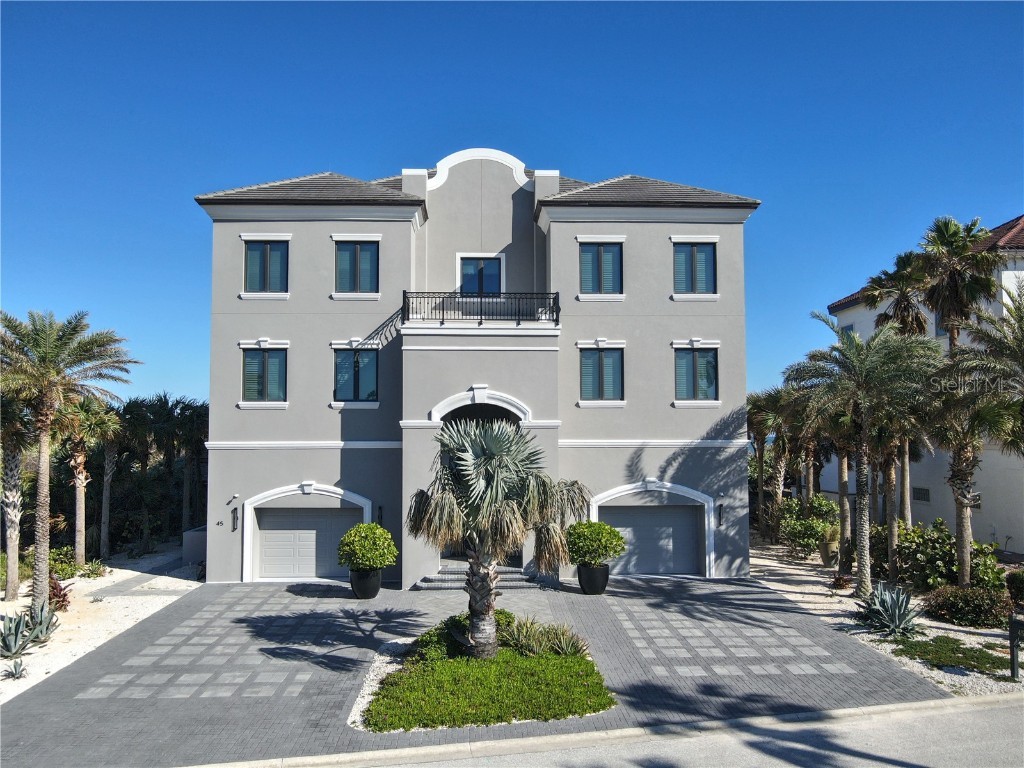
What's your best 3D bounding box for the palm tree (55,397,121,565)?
[{"bbox_3d":[-15.711,3.560,26.277,2.400,6.150,2.400,0,-3,-2],"label":"palm tree"}]

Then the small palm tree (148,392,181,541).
[{"bbox_3d":[-15.220,3.666,31.187,1.700,6.500,1.700,0,-3,-2],"label":"small palm tree"}]

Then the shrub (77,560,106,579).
[{"bbox_3d":[-14.214,6.251,24.115,0.950,0.520,0.900,0,-3,-2],"label":"shrub"}]

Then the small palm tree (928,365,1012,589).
[{"bbox_3d":[14.132,2.745,22.216,2.600,6.950,2.600,0,-3,-3],"label":"small palm tree"}]

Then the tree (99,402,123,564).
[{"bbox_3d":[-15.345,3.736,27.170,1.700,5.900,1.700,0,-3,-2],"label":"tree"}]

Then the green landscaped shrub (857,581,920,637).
[{"bbox_3d":[9.217,5.425,17.336,1.600,1.250,1.550,0,-3,-2],"label":"green landscaped shrub"}]

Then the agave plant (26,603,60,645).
[{"bbox_3d":[-10.986,5.574,16.708,0.820,0.860,0.820,0,-3,-3],"label":"agave plant"}]

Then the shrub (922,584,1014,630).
[{"bbox_3d":[11.427,5.584,18.174,2.100,0.880,1.500,0,-3,-3],"label":"shrub"}]

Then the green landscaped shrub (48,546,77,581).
[{"bbox_3d":[-15.242,6.015,24.129,1.100,1.000,1.100,0,-3,-2],"label":"green landscaped shrub"}]

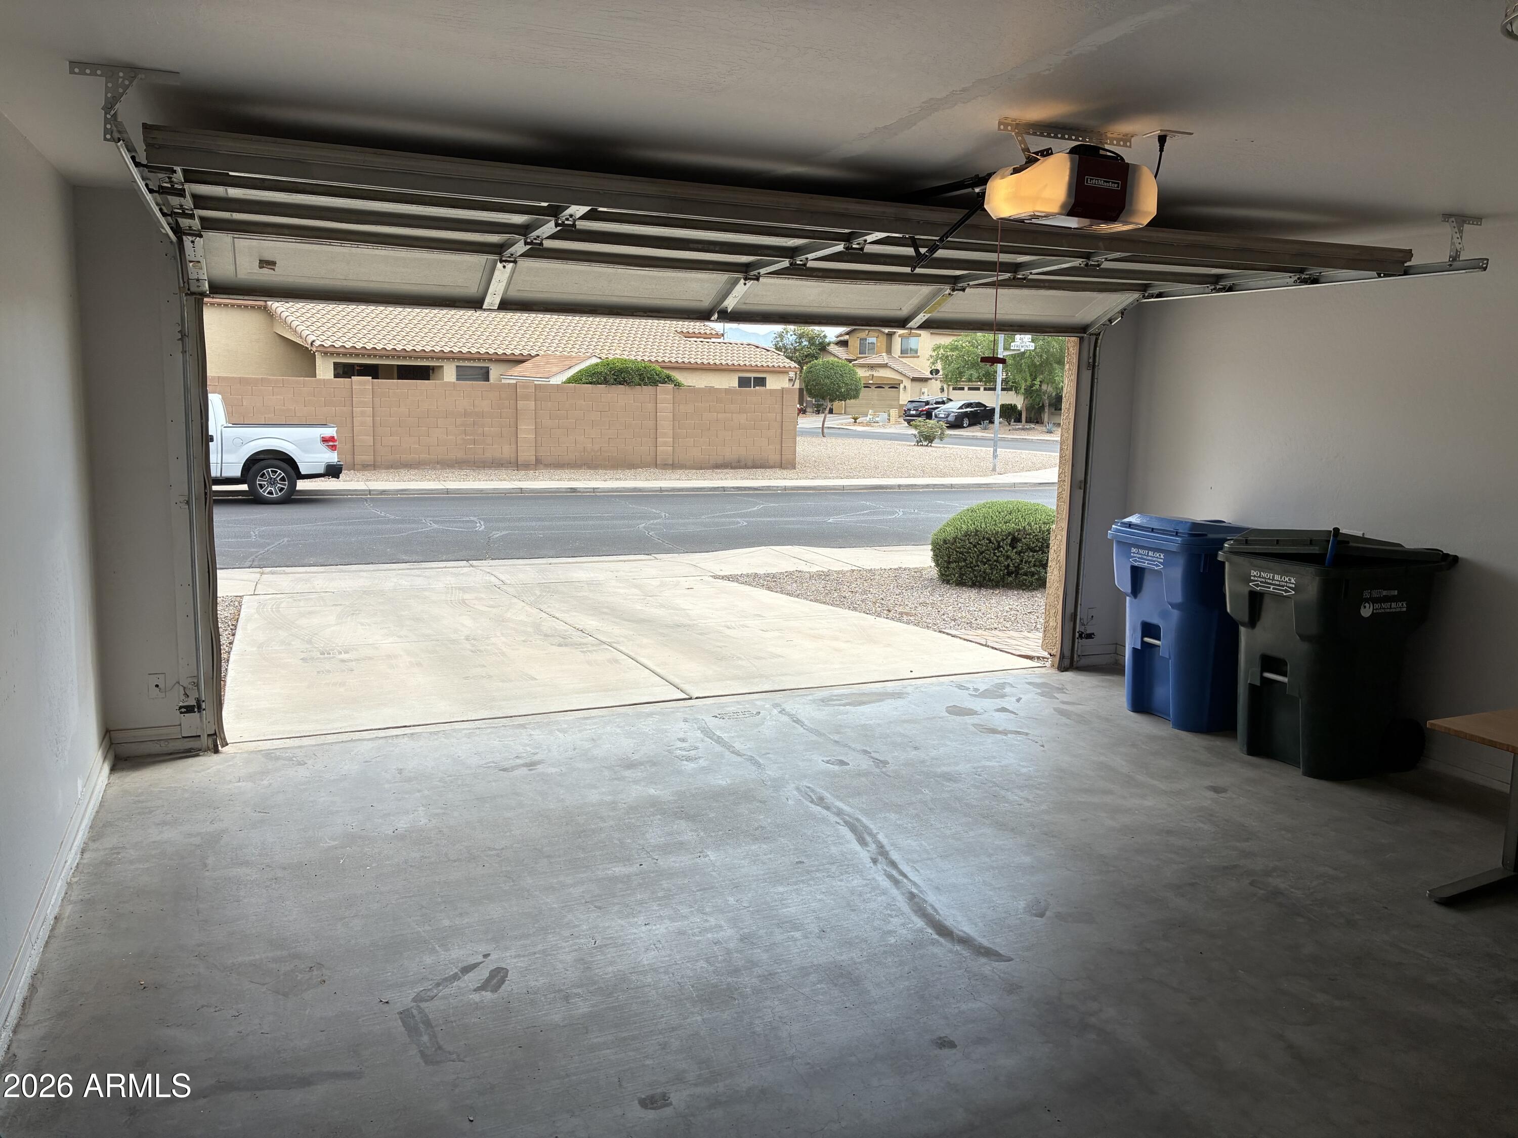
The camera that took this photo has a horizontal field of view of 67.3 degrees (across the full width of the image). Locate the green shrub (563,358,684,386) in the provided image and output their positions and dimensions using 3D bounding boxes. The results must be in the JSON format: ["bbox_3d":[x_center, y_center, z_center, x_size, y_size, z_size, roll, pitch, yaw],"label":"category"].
[{"bbox_3d":[-3.368,-3.895,28.253,3.201,2.601,2.700,-3,10,-23],"label":"green shrub"}]

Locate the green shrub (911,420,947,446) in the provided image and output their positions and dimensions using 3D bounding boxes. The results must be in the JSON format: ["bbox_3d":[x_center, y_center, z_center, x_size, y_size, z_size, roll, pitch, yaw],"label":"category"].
[{"bbox_3d":[6.574,-5.240,43.579,1.362,0.980,1.200,3,9,8],"label":"green shrub"}]

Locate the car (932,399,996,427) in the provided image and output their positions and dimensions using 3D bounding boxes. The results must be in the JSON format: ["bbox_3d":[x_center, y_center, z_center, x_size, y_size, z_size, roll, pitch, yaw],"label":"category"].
[{"bbox_3d":[11.919,-8.909,65.238,1.850,1.470,4.850,9,12,41],"label":"car"}]

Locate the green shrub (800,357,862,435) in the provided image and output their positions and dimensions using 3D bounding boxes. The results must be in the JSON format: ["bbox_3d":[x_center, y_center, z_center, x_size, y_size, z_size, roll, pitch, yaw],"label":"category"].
[{"bbox_3d":[3.090,-7.175,47.842,2.552,3.249,2.475,2,9,3],"label":"green shrub"}]

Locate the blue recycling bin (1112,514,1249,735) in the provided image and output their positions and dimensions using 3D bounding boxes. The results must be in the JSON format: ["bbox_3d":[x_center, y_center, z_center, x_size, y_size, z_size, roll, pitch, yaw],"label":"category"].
[{"bbox_3d":[2.374,0.268,6.116,0.830,1.090,0.650,-3,10,-23],"label":"blue recycling bin"}]

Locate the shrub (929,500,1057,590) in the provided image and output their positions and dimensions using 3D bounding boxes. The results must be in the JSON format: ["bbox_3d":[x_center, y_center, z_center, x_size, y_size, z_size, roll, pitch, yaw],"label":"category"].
[{"bbox_3d":[2.661,-0.289,11.993,1.622,0.865,1.550,3,9,12],"label":"shrub"}]

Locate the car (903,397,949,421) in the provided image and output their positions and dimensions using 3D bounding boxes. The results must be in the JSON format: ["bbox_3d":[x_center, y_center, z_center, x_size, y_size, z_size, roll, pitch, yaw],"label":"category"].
[{"bbox_3d":[10.869,-9.479,68.672,1.920,1.700,4.800,9,12,41],"label":"car"}]

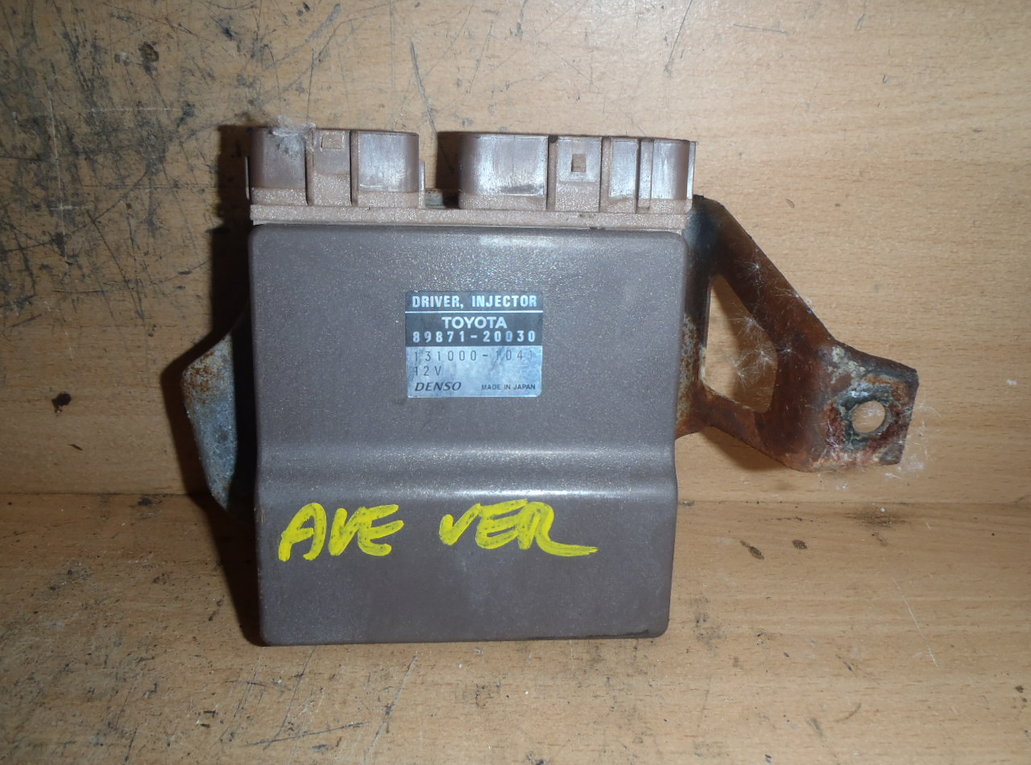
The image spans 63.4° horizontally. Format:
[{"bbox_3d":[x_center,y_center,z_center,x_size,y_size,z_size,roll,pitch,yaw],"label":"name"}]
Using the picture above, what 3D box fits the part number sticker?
[{"bbox_3d":[-0.011,-0.010,0.216,0.035,0.028,0.001,0,11,-5],"label":"part number sticker"}]

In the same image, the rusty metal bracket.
[{"bbox_3d":[0.080,-0.014,0.237,0.054,0.075,0.041,0,11,-5],"label":"rusty metal bracket"}]

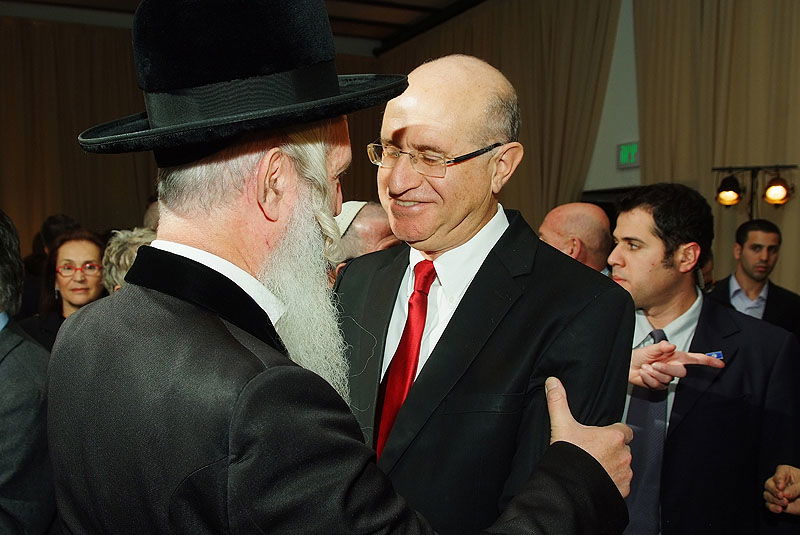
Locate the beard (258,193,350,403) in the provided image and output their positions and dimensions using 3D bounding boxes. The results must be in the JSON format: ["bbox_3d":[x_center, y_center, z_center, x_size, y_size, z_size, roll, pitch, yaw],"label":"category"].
[{"bbox_3d":[-0.109,0.039,0.730,0.125,0.240,0.150,1,0,-42],"label":"beard"}]

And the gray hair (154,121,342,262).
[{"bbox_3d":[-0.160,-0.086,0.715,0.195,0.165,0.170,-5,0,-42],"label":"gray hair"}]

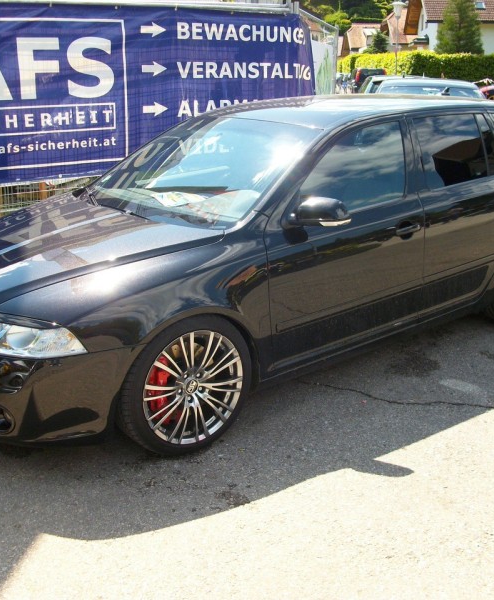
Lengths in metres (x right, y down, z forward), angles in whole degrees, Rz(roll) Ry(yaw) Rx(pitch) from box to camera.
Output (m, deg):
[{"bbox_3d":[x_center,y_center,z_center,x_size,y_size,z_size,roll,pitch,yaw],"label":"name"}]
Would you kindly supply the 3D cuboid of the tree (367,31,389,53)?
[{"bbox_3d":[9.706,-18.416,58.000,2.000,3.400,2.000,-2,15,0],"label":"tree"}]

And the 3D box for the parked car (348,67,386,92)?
[{"bbox_3d":[5.910,-10.513,38.331,1.770,1.620,4.400,0,17,5],"label":"parked car"}]

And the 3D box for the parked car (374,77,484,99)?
[{"bbox_3d":[2.665,-2.617,11.828,1.740,1.450,4.300,2,17,11],"label":"parked car"}]

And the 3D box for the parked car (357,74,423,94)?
[{"bbox_3d":[3.301,-4.340,17.750,1.740,1.480,4.300,1,17,8],"label":"parked car"}]

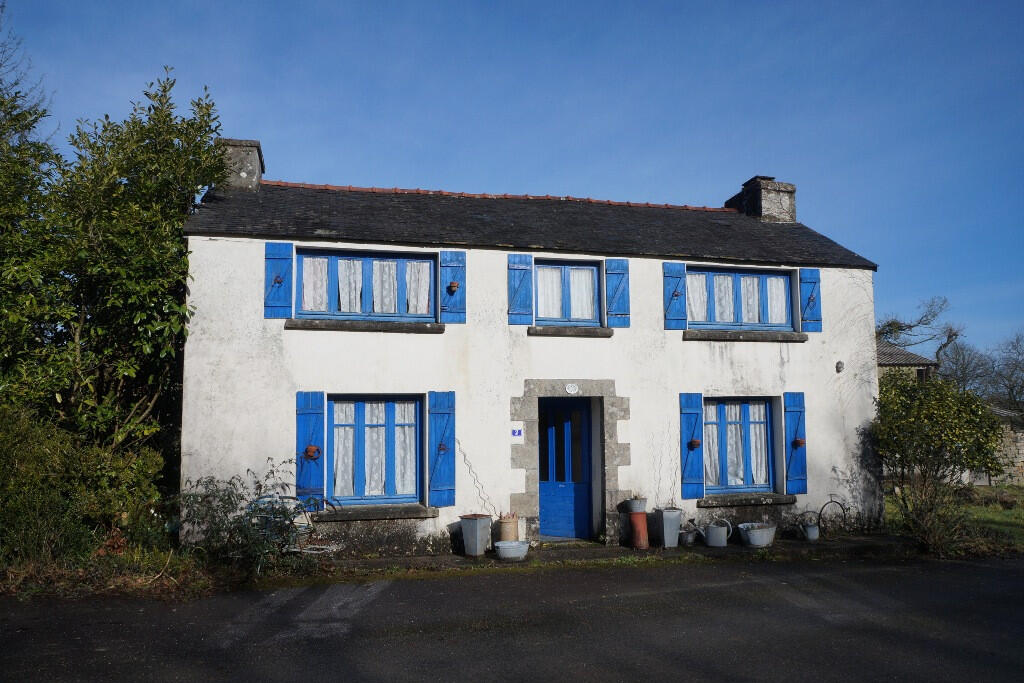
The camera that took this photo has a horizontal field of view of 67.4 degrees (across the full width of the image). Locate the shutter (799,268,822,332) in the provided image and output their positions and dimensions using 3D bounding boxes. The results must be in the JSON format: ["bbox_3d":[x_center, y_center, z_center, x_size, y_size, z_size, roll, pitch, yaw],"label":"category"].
[{"bbox_3d":[4.847,-0.650,12.372,0.380,1.000,0.040,1,-5,-16],"label":"shutter"}]

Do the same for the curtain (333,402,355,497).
[{"bbox_3d":[-2.216,1.427,10.148,0.285,1.259,0.040,1,-4,-15],"label":"curtain"}]

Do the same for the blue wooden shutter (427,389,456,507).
[{"bbox_3d":[-0.946,1.454,10.396,0.366,1.542,0.040,1,-4,-14],"label":"blue wooden shutter"}]

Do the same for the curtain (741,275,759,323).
[{"bbox_3d":[3.853,-0.678,12.408,0.363,0.758,0.050,1,-5,-16],"label":"curtain"}]

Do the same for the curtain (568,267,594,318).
[{"bbox_3d":[1.059,-0.717,11.572,0.375,0.776,0.040,1,-5,-15],"label":"curtain"}]

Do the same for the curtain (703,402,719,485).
[{"bbox_3d":[3.112,1.601,12.057,0.301,1.313,0.050,1,-5,-16],"label":"curtain"}]

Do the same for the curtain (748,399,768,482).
[{"bbox_3d":[3.885,1.619,12.105,0.337,1.281,0.040,1,-5,-15],"label":"curtain"}]

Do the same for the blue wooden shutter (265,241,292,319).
[{"bbox_3d":[-2.974,-0.771,9.807,0.337,0.976,0.050,1,-4,-15],"label":"blue wooden shutter"}]

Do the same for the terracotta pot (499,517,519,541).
[{"bbox_3d":[-0.047,2.643,10.567,0.260,0.463,0.260,0,-5,0],"label":"terracotta pot"}]

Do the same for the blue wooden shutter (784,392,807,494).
[{"bbox_3d":[4.276,1.541,11.617,0.357,1.527,0.050,1,-4,-15],"label":"blue wooden shutter"}]

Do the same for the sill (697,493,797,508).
[{"bbox_3d":[3.561,2.458,11.890,1.726,0.170,0.310,1,-5,-16],"label":"sill"}]

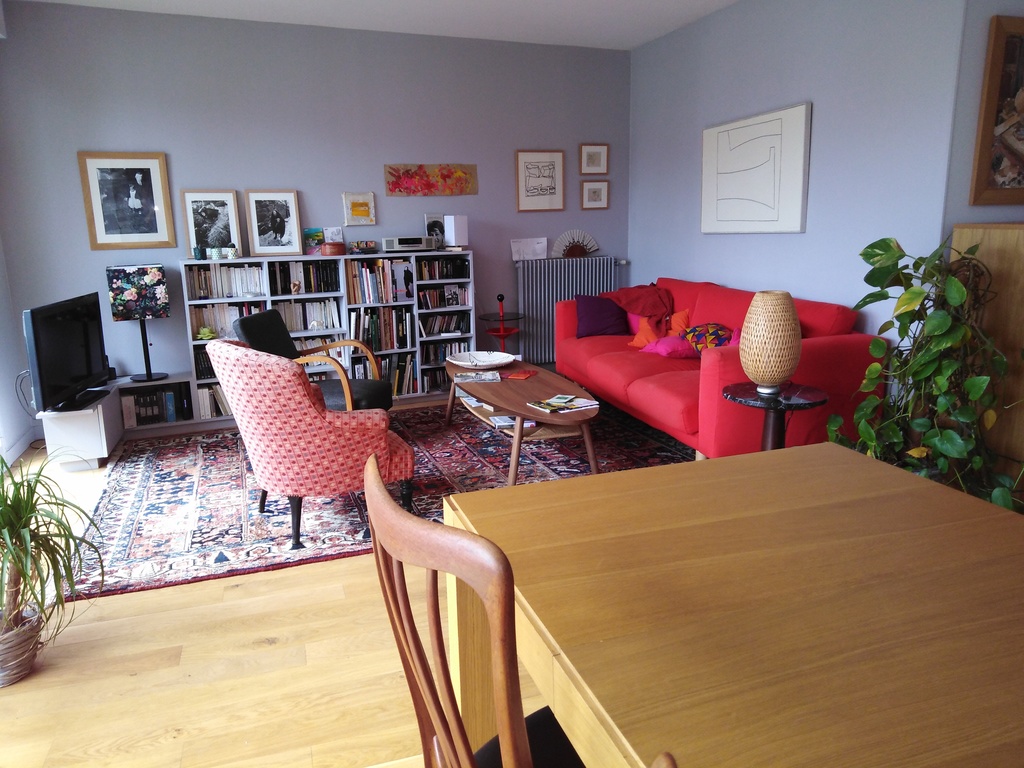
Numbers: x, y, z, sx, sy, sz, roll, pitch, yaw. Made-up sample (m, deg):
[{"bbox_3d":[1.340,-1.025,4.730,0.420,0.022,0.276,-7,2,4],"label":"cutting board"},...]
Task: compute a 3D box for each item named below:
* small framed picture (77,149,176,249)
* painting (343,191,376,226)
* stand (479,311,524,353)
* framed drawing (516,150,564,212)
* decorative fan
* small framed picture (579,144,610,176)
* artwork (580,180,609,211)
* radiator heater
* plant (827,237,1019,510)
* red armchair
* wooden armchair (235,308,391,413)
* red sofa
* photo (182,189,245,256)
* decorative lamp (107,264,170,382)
[{"bbox_3d":[-2.293,-1.096,4.602,0.470,0.570,0.025,-7,13,-24],"label":"small framed picture"},{"bbox_3d":[-1.020,-1.173,5.154,0.215,0.230,0.025,-6,13,-23],"label":"painting"},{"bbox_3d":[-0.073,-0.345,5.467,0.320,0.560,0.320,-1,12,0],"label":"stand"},{"bbox_3d":[0.213,-1.490,5.653,0.385,0.440,0.030,-6,13,-23],"label":"framed drawing"},{"bbox_3d":[0.478,-1.054,5.789,0.390,0.205,0.030,-6,13,-23],"label":"decorative fan"},{"bbox_3d":[0.624,-1.690,5.804,0.240,0.225,0.025,-6,13,-23],"label":"small framed picture"},{"bbox_3d":[0.633,-1.436,5.859,0.235,0.215,0.025,-6,13,-23],"label":"artwork"},{"bbox_3d":[0.429,-0.578,5.896,0.800,0.750,0.110,-7,13,-24],"label":"radiator heater"},{"bbox_3d":[1.623,0.018,3.024,0.620,1.130,0.580,-5,13,-17],"label":"plant"},{"bbox_3d":[-0.867,0.185,3.234,0.780,0.810,0.680,-10,15,-35],"label":"red armchair"},{"bbox_3d":[-1.038,0.012,4.109,0.720,0.790,0.630,0,12,4],"label":"wooden armchair"},{"bbox_3d":[1.012,-0.140,4.528,0.930,0.825,2.130,-5,13,-17],"label":"red sofa"},{"bbox_3d":[-1.855,-0.988,4.755,0.320,0.420,0.025,-6,5,-23],"label":"photo"},{"bbox_3d":[-2.206,-0.361,4.598,0.300,0.670,0.300,-7,13,-24],"label":"decorative lamp"}]

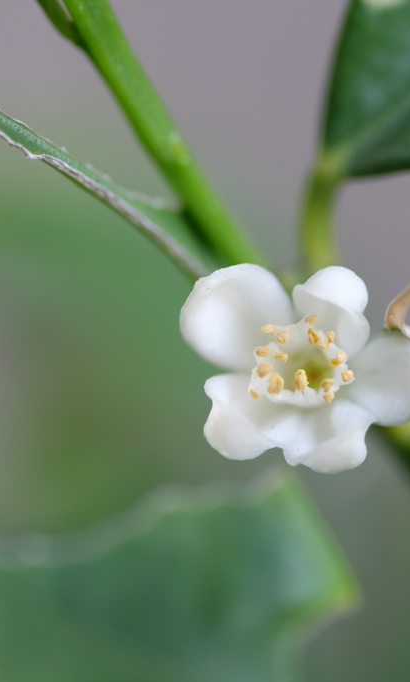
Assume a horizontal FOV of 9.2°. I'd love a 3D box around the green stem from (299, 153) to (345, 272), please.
[{"bbox_3d":[0.010,-0.010,0.212,0.003,0.010,0.003,8,12,0],"label":"green stem"}]

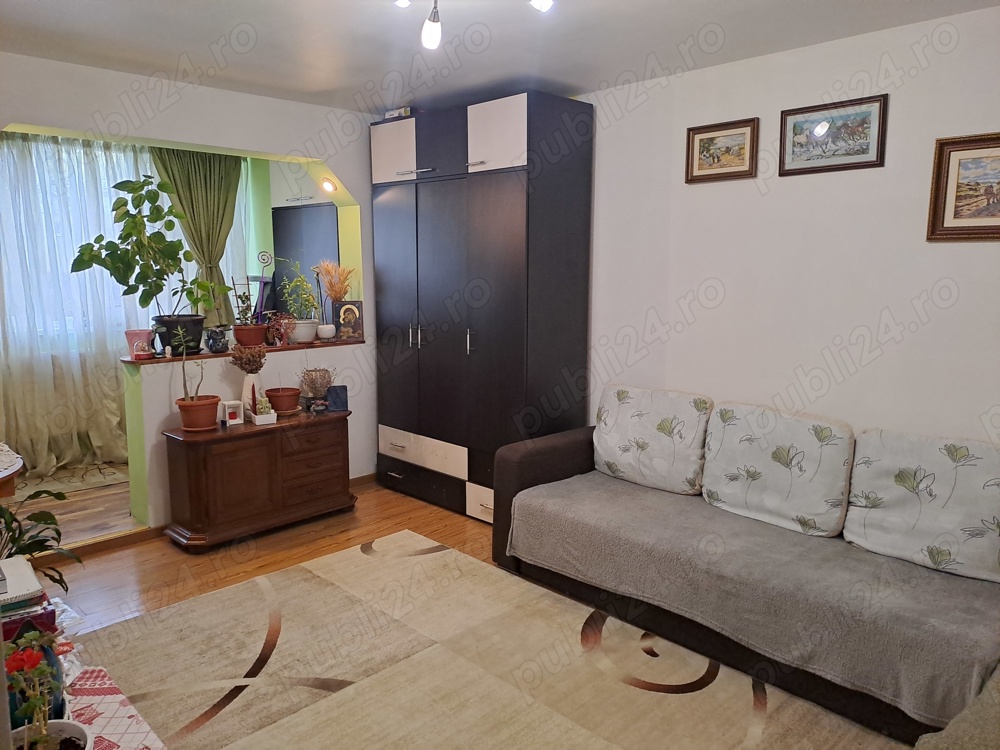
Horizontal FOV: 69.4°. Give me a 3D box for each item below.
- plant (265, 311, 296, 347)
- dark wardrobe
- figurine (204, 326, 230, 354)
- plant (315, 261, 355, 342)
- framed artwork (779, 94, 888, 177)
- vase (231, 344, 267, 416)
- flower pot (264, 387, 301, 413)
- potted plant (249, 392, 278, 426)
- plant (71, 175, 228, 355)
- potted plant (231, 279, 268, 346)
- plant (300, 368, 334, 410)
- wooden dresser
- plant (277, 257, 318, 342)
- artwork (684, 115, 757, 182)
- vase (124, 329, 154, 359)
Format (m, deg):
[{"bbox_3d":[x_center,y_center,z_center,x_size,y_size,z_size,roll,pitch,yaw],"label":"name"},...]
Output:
[{"bbox_3d":[-1.438,-0.306,4.733,0.200,0.232,0.180,-8,12,-44],"label":"plant"},{"bbox_3d":[-0.164,-0.381,4.665,0.545,2.476,1.442,-9,12,-44],"label":"dark wardrobe"},{"bbox_3d":[-1.724,-0.216,4.411,0.145,0.153,0.135,-6,11,-36],"label":"figurine"},{"bbox_3d":[-1.135,-0.504,4.940,0.240,0.540,0.170,-9,12,-44],"label":"plant"},{"bbox_3d":[1.485,-1.066,3.238,0.025,0.299,0.458,-9,12,-44],"label":"framed artwork"},{"bbox_3d":[-1.508,0.044,4.333,0.205,0.454,0.205,-8,12,-44],"label":"vase"},{"bbox_3d":[-1.349,0.163,4.496,0.220,0.171,0.220,-8,12,-44],"label":"flower pot"},{"bbox_3d":[-1.409,0.195,4.321,0.120,0.180,0.130,-6,10,-33],"label":"potted plant"},{"bbox_3d":[-2.021,-0.626,4.171,0.800,1.038,0.780,-8,12,-44],"label":"plant"},{"bbox_3d":[-1.575,-0.395,4.528,0.221,0.449,0.198,-9,12,-44],"label":"potted plant"},{"bbox_3d":[-1.163,0.089,4.611,0.205,0.297,0.190,-9,12,-44],"label":"plant"},{"bbox_3d":[-1.396,0.600,4.352,1.117,0.632,0.371,-9,12,-44],"label":"wooden dresser"},{"bbox_3d":[-1.355,-0.491,4.822,0.250,0.550,0.230,-9,12,-44],"label":"plant"},{"bbox_3d":[1.103,-1.117,3.623,0.025,0.278,0.387,-9,12,-44],"label":"artwork"},{"bbox_3d":[-2.005,-0.172,4.025,0.145,0.162,0.145,-9,12,-44],"label":"vase"}]

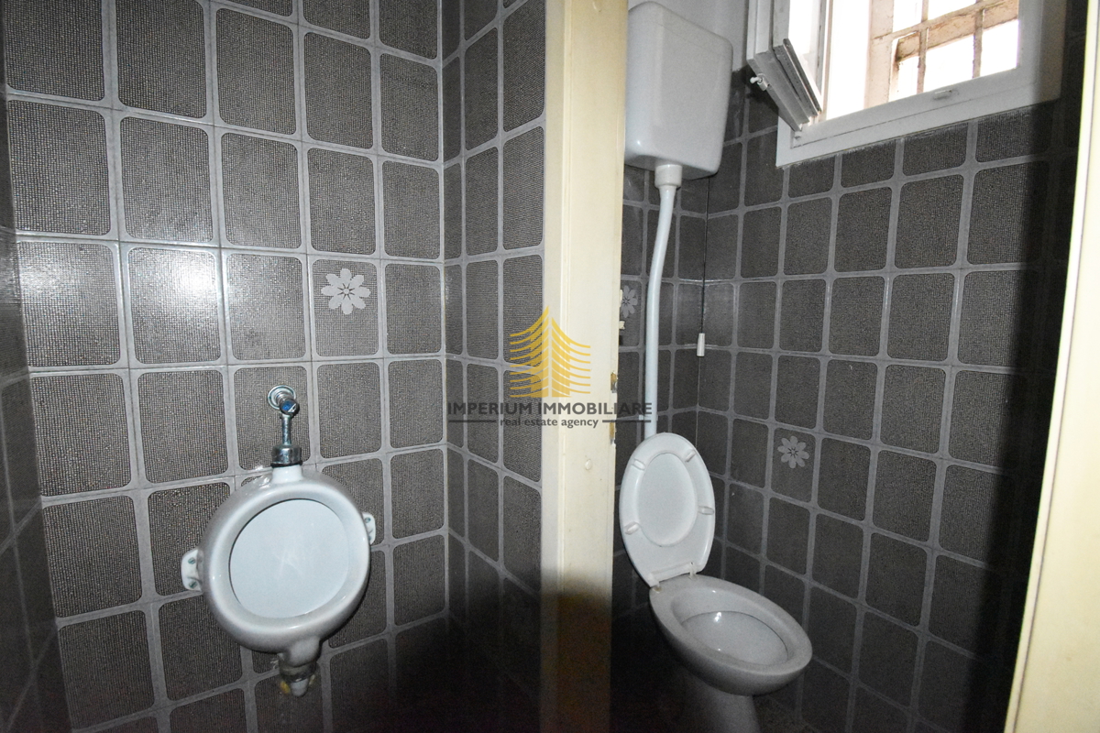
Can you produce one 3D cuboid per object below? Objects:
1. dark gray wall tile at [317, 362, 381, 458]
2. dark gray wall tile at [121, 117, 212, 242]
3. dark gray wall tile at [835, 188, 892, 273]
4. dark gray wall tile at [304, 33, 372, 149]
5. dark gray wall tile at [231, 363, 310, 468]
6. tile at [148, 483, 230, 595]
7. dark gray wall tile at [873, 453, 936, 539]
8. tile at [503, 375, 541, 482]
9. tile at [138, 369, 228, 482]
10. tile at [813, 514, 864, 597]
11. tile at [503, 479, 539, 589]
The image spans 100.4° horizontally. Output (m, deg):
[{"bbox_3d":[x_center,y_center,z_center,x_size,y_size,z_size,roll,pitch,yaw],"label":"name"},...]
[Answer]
[{"bbox_3d":[-0.426,0.094,0.981,0.120,0.194,0.010,-3,7,-30],"label":"dark gray wall tile"},{"bbox_3d":[-0.663,-0.320,0.797,0.120,0.194,0.010,-3,7,-30],"label":"dark gray wall tile"},{"bbox_3d":[0.823,-0.353,1.208,0.012,0.203,0.131,-3,7,-32],"label":"dark gray wall tile"},{"bbox_3d":[-0.423,-0.548,0.923,0.119,0.192,0.010,-3,7,-31],"label":"dark gray wall tile"},{"bbox_3d":[-0.551,0.100,0.913,0.124,0.201,0.010,-3,7,-31],"label":"dark gray wall tile"},{"bbox_3d":[-0.672,0.319,0.867,0.119,0.194,0.010,-3,7,-31],"label":"tile"},{"bbox_3d":[0.913,0.329,1.181,0.010,0.212,0.127,-3,7,-33],"label":"dark gray wall tile"},{"bbox_3d":[-0.053,0.104,0.851,0.010,0.200,0.130,-4,8,-37],"label":"tile"},{"bbox_3d":[-0.671,0.105,0.844,0.120,0.197,0.010,-3,7,-31],"label":"tile"},{"bbox_3d":[0.790,0.514,1.257,0.010,0.192,0.119,-3,7,-33],"label":"tile"},{"bbox_3d":[-0.058,0.325,0.894,0.010,0.201,0.122,-4,8,-40],"label":"tile"}]

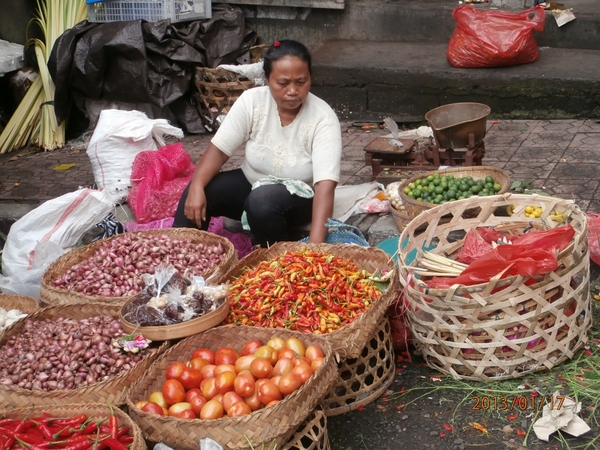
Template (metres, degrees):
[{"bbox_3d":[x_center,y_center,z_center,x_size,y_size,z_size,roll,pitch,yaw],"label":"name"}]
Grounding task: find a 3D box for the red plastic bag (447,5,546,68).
[{"bbox_3d":[0.937,-0.920,4.717,0.440,0.280,0.260,-4,21,12],"label":"red plastic bag"}]

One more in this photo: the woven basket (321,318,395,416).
[{"bbox_3d":[0.035,0.338,2.855,0.460,0.230,0.460,-8,20,0],"label":"woven basket"}]

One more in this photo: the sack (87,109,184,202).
[{"bbox_3d":[-0.716,-0.325,4.250,0.370,0.370,0.290,-11,21,-9],"label":"sack"}]

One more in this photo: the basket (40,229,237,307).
[{"bbox_3d":[-0.470,0.172,2.995,0.580,0.150,0.580,-12,21,-9],"label":"basket"}]

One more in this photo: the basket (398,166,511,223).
[{"bbox_3d":[0.524,-0.073,3.330,0.375,0.140,0.375,-5,21,9],"label":"basket"}]

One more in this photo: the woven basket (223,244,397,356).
[{"bbox_3d":[0.031,0.237,2.755,0.510,0.170,0.510,-7,25,0],"label":"woven basket"}]

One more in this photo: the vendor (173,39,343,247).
[{"bbox_3d":[-0.090,-0.205,3.470,0.570,0.840,0.620,-3,21,13],"label":"vendor"}]

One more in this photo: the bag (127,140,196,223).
[{"bbox_3d":[-0.545,-0.166,3.910,0.260,0.290,0.220,-11,21,-7],"label":"bag"}]

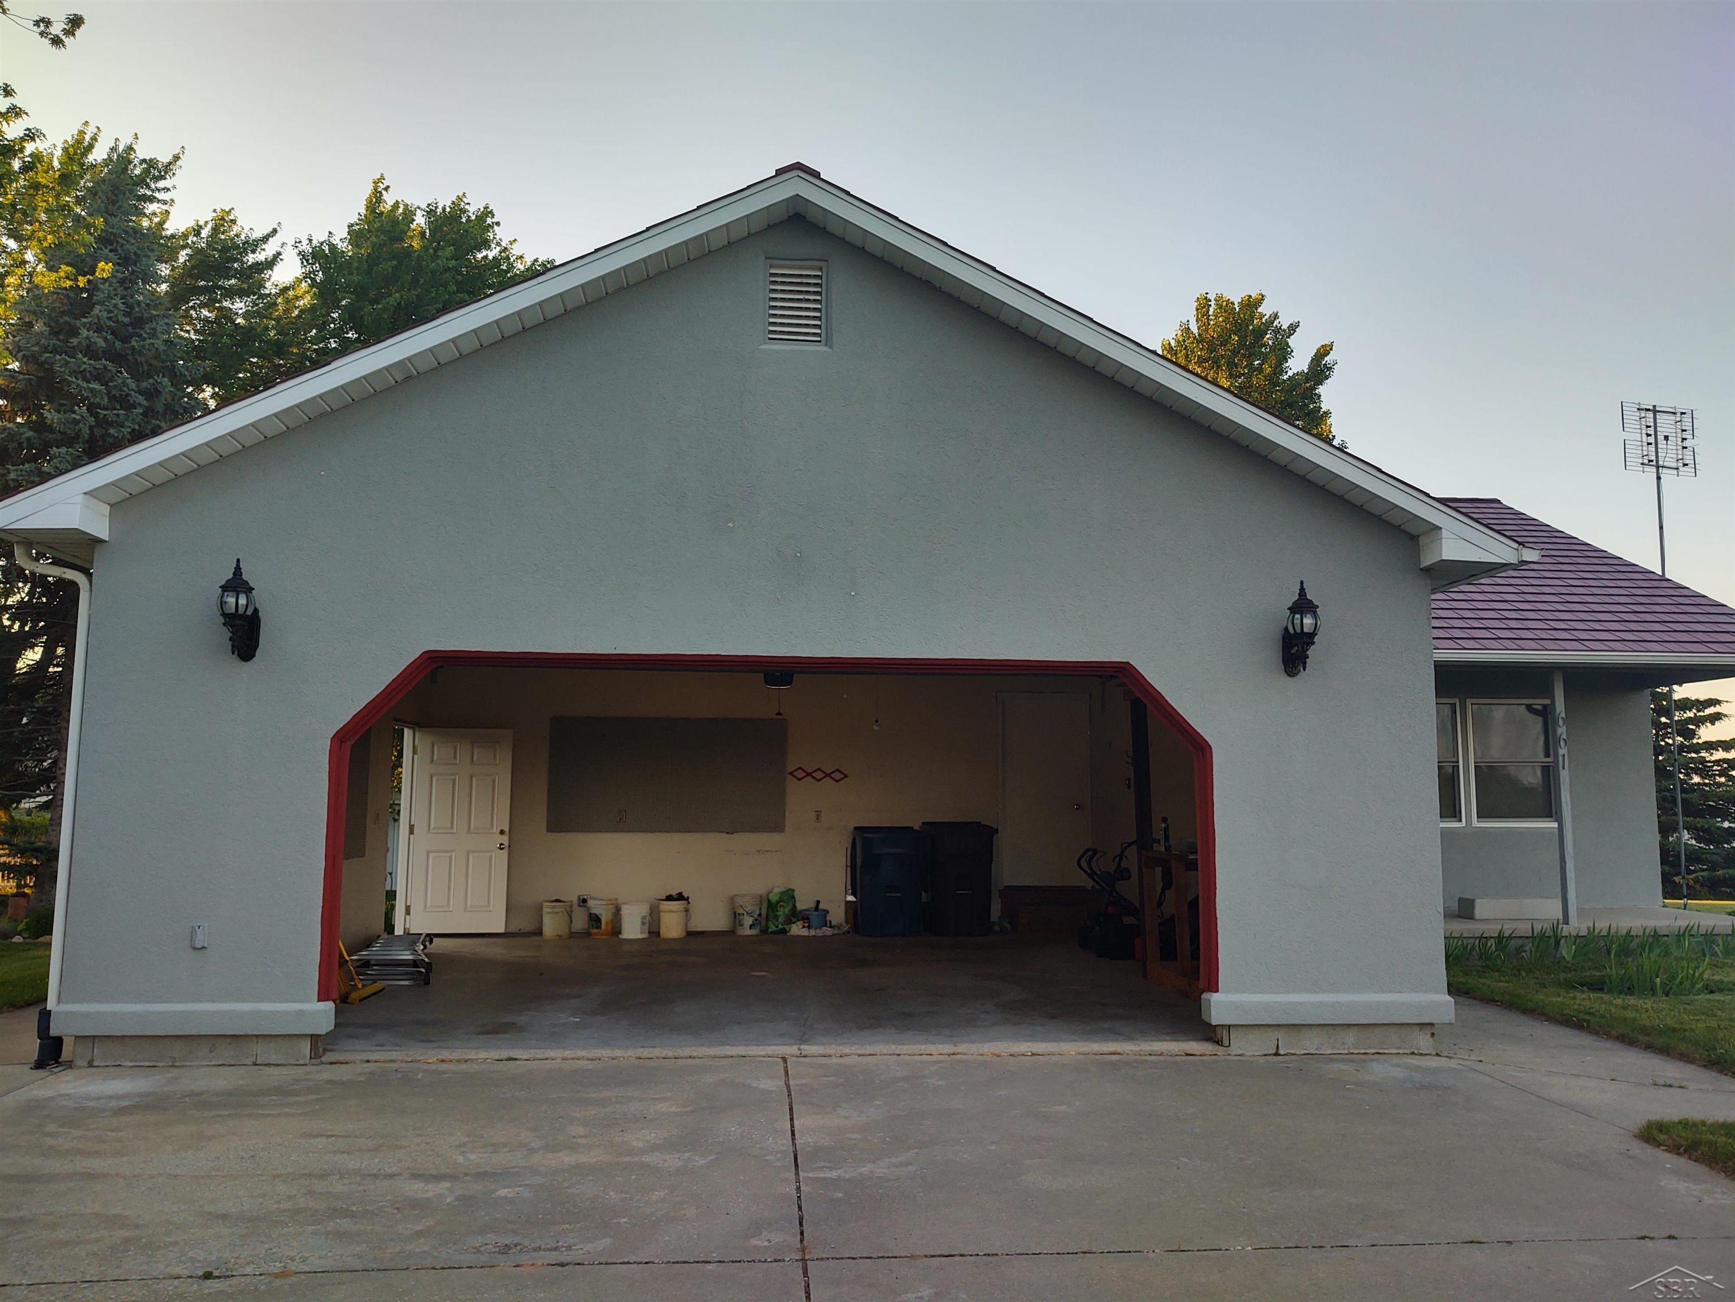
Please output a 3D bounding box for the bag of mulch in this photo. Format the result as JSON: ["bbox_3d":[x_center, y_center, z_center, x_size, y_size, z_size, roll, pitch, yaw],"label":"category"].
[{"bbox_3d":[-0.892,2.676,13.985,0.330,0.480,0.180,1,-6,-5],"label":"bag of mulch"}]

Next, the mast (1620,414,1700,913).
[{"bbox_3d":[9.813,0.123,16.486,1.100,6.420,0.320,2,-7,-17],"label":"mast"}]

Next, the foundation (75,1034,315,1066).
[{"bbox_3d":[-3.570,2.124,7.276,1.250,0.170,0.200,1,-6,-5],"label":"foundation"}]

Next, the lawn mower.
[{"bbox_3d":[2.398,2.235,12.309,1.100,1.020,0.600,-1,-6,9],"label":"lawn mower"}]

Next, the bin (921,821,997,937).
[{"bbox_3d":[0.952,2.364,14.074,0.680,1.140,0.780,1,-6,-5],"label":"bin"}]

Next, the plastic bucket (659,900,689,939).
[{"bbox_3d":[-1.953,2.677,13.572,0.305,0.375,0.305,1,-6,-5],"label":"plastic bucket"}]

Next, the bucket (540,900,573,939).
[{"bbox_3d":[-3.101,2.663,13.477,0.305,0.370,0.305,1,-6,-5],"label":"bucket"}]

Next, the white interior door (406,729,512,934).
[{"bbox_3d":[-4.085,1.811,13.619,0.920,2.030,0.050,1,-6,-5],"label":"white interior door"}]

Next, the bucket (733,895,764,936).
[{"bbox_3d":[-1.212,2.685,13.765,0.300,0.395,0.300,1,-6,-5],"label":"bucket"}]

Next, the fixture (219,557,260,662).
[{"bbox_3d":[-3.388,-0.221,7.303,0.200,0.545,0.290,1,-6,-5],"label":"fixture"}]

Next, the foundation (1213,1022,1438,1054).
[{"bbox_3d":[2.689,2.269,7.991,1.270,0.180,0.250,1,-6,-5],"label":"foundation"}]

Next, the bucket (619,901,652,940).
[{"bbox_3d":[-2.310,2.656,13.482,0.300,0.370,0.300,1,-6,-5],"label":"bucket"}]

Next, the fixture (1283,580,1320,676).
[{"bbox_3d":[2.554,-0.140,7.988,0.210,0.560,0.275,1,-6,-5],"label":"fixture"}]

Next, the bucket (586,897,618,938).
[{"bbox_3d":[-2.688,2.686,13.691,0.305,0.375,0.305,1,-6,-5],"label":"bucket"}]

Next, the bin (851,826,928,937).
[{"bbox_3d":[0.228,2.362,13.908,0.680,1.090,0.750,1,-6,-5],"label":"bin"}]

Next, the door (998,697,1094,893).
[{"bbox_3d":[1.921,1.497,14.585,0.980,2.060,0.070,1,-6,-5],"label":"door"}]

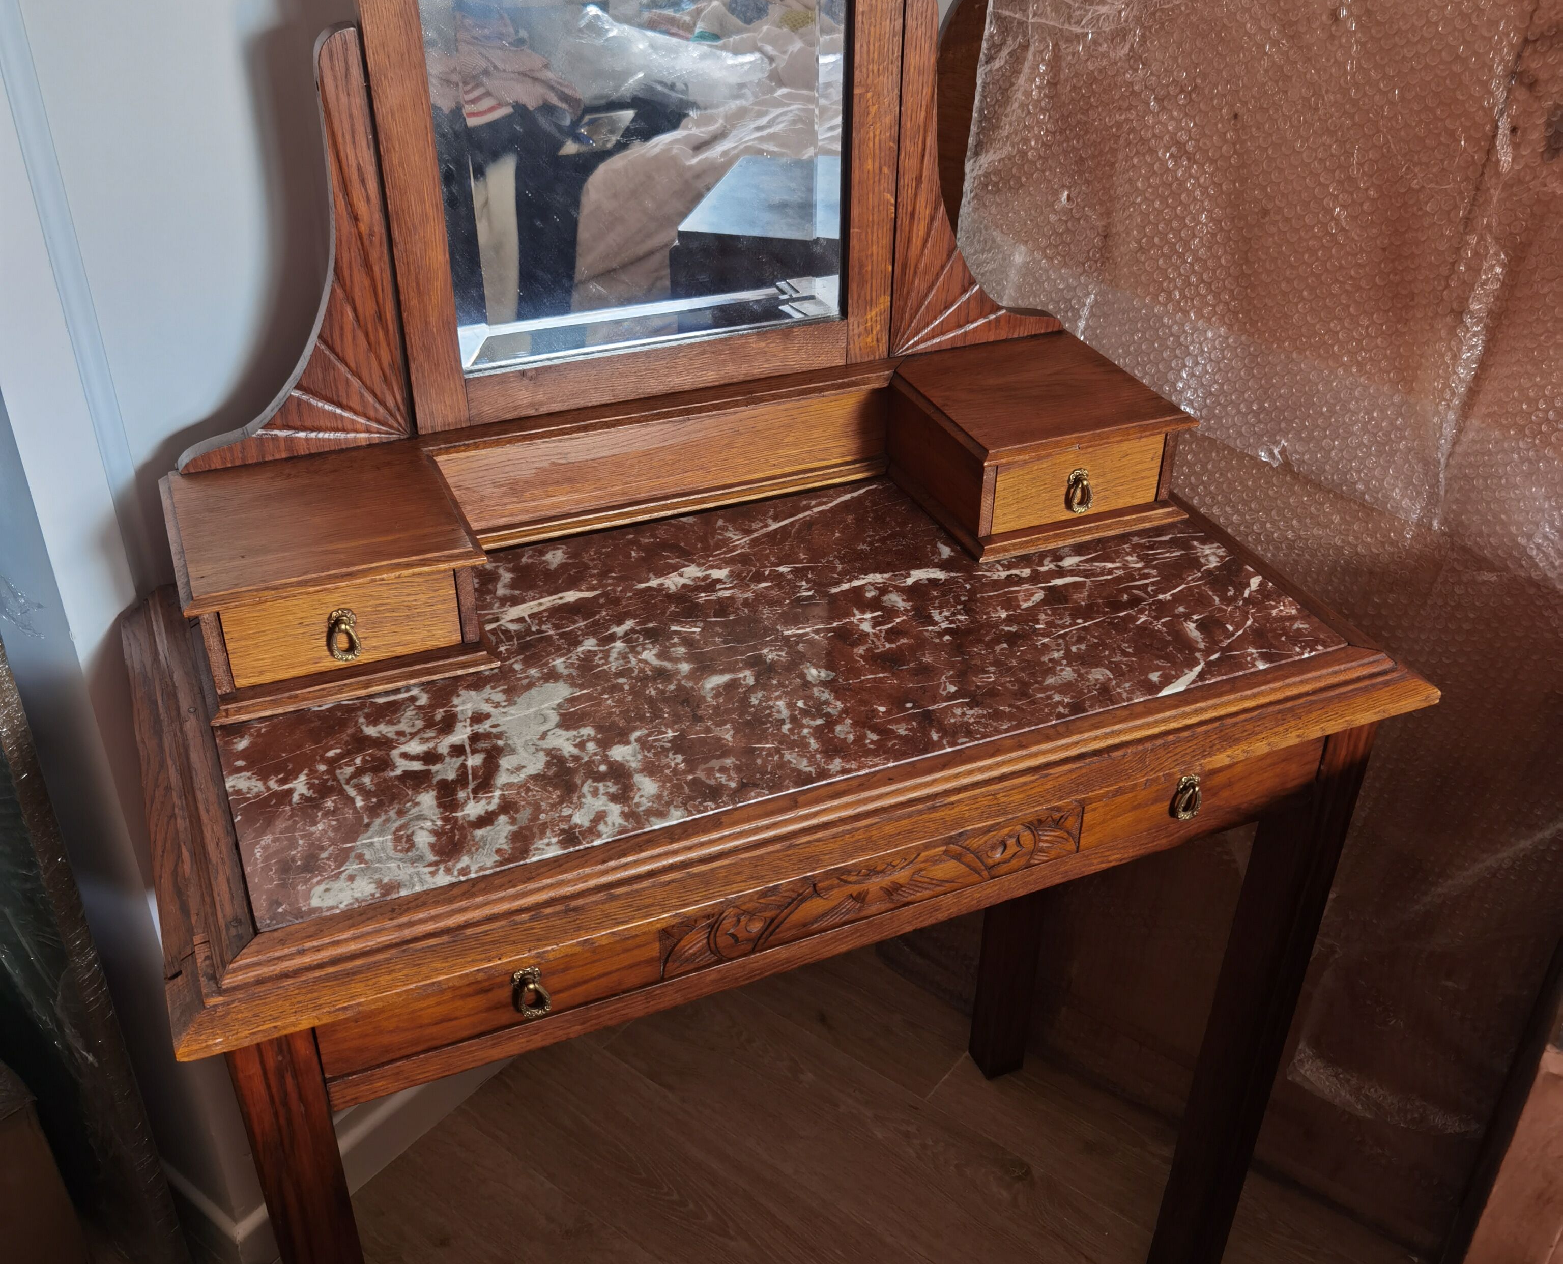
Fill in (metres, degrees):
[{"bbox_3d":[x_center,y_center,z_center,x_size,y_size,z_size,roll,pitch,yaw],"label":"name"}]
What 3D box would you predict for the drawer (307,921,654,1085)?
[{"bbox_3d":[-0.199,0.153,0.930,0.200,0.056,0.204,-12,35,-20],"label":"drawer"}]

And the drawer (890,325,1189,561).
[{"bbox_3d":[0.194,-0.156,1.201,0.185,0.086,0.197,-12,35,-20],"label":"drawer"}]

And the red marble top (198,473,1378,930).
[{"bbox_3d":[-0.010,0.003,1.046,0.725,0.020,0.352,-12,35,-20],"label":"red marble top"}]

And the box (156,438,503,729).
[{"bbox_3d":[-0.307,-0.046,1.014,0.185,0.086,0.197,-12,35,-20],"label":"box"}]

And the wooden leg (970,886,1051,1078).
[{"bbox_3d":[0.251,0.176,1.506,0.046,0.727,0.045,-12,35,-20],"label":"wooden leg"}]

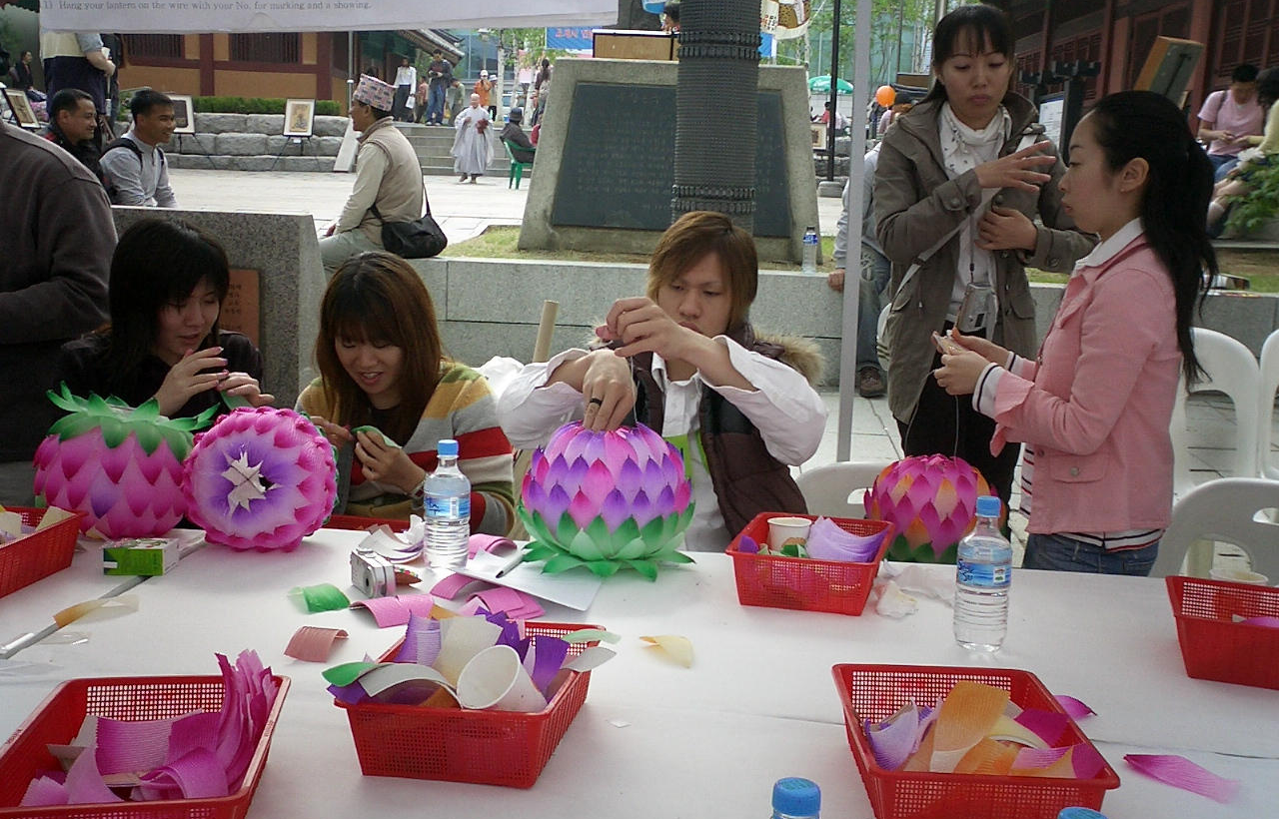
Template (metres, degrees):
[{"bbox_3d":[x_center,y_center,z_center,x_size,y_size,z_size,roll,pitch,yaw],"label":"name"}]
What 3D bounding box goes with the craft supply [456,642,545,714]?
[{"bbox_3d":[-0.130,0.287,1.365,0.073,0.077,0.073,0,51,35],"label":"craft supply"}]

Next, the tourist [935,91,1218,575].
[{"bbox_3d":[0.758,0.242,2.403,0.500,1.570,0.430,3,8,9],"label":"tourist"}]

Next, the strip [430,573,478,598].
[{"bbox_3d":[-0.265,0.262,2.045,0.050,0.025,0.090,7,9,39],"label":"strip"}]

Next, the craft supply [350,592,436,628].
[{"bbox_3d":[-0.347,0.282,1.925,0.100,0.025,0.100,-2,8,-25],"label":"craft supply"}]

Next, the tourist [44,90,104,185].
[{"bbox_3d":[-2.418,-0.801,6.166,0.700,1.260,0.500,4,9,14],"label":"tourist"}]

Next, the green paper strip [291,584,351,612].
[{"bbox_3d":[-0.432,0.250,1.841,0.062,0.024,0.088,-3,9,-30],"label":"green paper strip"}]

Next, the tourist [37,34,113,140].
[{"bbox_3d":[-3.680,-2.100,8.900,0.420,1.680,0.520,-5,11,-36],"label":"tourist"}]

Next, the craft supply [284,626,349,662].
[{"bbox_3d":[-0.390,0.276,1.655,0.065,0.023,0.094,2,8,3],"label":"craft supply"}]

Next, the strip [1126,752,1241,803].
[{"bbox_3d":[0.537,0.358,1.341,0.062,0.013,0.108,-6,11,-42],"label":"strip"}]

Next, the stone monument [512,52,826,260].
[{"bbox_3d":[0.170,-1.300,7.100,1.520,1.020,0.550,2,9,0],"label":"stone monument"}]

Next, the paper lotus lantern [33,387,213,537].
[{"bbox_3d":[-0.835,0.081,2.219,0.275,0.232,0.275,2,8,0],"label":"paper lotus lantern"}]

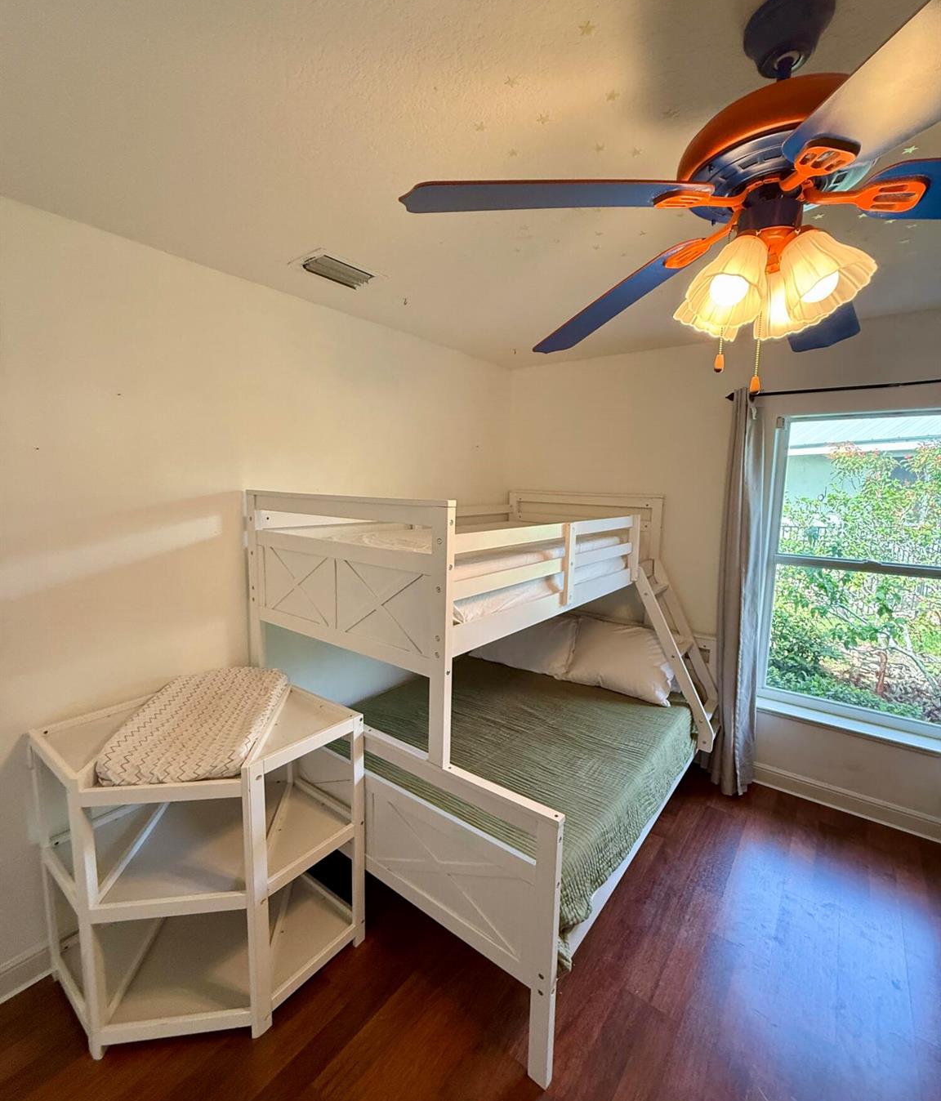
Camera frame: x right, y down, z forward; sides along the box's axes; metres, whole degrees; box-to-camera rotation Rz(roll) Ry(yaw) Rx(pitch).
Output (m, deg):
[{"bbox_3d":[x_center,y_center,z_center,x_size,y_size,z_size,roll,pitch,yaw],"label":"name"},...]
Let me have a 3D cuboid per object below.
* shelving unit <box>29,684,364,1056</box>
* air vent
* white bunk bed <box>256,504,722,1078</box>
[{"bbox_3d":[-0.905,0.987,1.837,1.023,0.874,0.794,0,8,-8],"label":"shelving unit"},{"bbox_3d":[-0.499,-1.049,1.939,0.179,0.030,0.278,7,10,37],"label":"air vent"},{"bbox_3d":[0.277,0.542,2.499,1.499,1.619,1.976,7,10,37],"label":"white bunk bed"}]

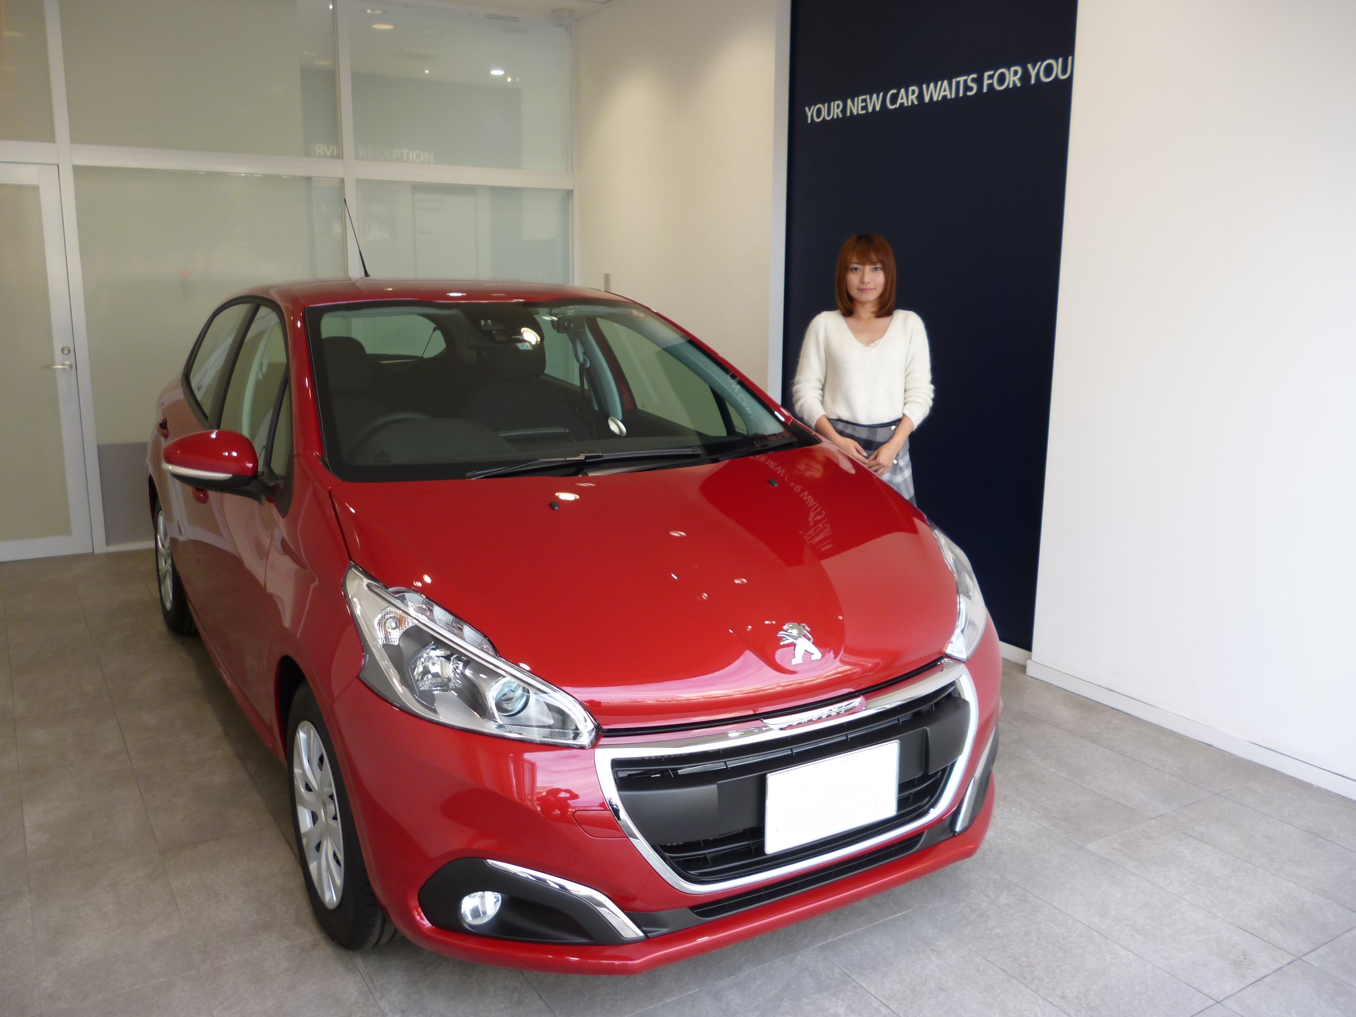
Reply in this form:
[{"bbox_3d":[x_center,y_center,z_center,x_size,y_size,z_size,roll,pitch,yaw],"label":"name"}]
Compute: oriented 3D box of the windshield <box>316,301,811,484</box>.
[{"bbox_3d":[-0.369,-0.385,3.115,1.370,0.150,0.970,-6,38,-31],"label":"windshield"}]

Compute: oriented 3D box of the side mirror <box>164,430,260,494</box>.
[{"bbox_3d":[-1.119,-0.108,2.652,0.225,0.155,0.130,-6,13,-31],"label":"side mirror"}]

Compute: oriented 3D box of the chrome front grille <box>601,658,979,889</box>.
[{"bbox_3d":[0.278,0.538,2.199,0.940,0.347,0.170,-6,13,-31],"label":"chrome front grille"}]

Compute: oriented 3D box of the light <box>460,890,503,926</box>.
[{"bbox_3d":[-0.361,0.750,2.043,0.080,0.066,0.050,-6,13,-31],"label":"light"}]

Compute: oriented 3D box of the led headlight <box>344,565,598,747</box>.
[{"bbox_3d":[-0.398,0.278,2.091,0.360,0.285,0.495,-6,13,-31],"label":"led headlight"}]

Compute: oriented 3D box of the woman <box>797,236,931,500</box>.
[{"bbox_3d":[0.575,-0.062,3.573,0.450,1.625,0.280,3,12,9],"label":"woman"}]

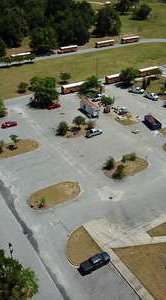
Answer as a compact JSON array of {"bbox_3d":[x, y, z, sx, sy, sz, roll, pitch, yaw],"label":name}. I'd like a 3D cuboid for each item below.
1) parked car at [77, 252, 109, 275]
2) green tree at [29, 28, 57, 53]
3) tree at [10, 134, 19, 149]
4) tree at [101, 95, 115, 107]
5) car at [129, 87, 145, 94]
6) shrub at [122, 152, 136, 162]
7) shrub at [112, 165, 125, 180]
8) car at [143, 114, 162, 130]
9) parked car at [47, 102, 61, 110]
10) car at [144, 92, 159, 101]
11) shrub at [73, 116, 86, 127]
[{"bbox_3d":[1.955,19.987,53.463,5.350,1.620,1.900,-19,36,-25],"label":"parked car"},{"bbox_3d":[-23.512,-66.377,180.279,15.500,14.000,15.500,-2,32,0],"label":"green tree"},{"bbox_3d":[-18.780,-2.550,82.860,2.400,3.300,2.400,-18,36,-26],"label":"tree"},{"bbox_3d":[8.860,-16.440,104.850,4.500,5.420,4.500,-1,33,0],"label":"tree"},{"bbox_3d":[20.860,-23.040,116.320,5.600,1.900,2.000,9,33,16],"label":"car"},{"bbox_3d":[11.980,1.850,77.780,3.300,2.100,2.700,-1,32,0],"label":"shrub"},{"bbox_3d":[8.730,5.130,70.570,1.900,2.500,1.900,-18,36,-26],"label":"shrub"},{"bbox_3d":[21.340,-8.510,92.510,2.300,2.250,6.100,-10,33,-14],"label":"car"},{"bbox_3d":[-10.360,-15.460,106.350,4.600,1.500,1.850,-18,36,-25],"label":"parked car"},{"bbox_3d":[25.550,-19.880,111.850,1.950,1.800,5.500,-20,37,-27],"label":"car"},{"bbox_3d":[-1.070,-8.570,92.850,3.700,4.000,3.700,-1,32,0],"label":"shrub"}]

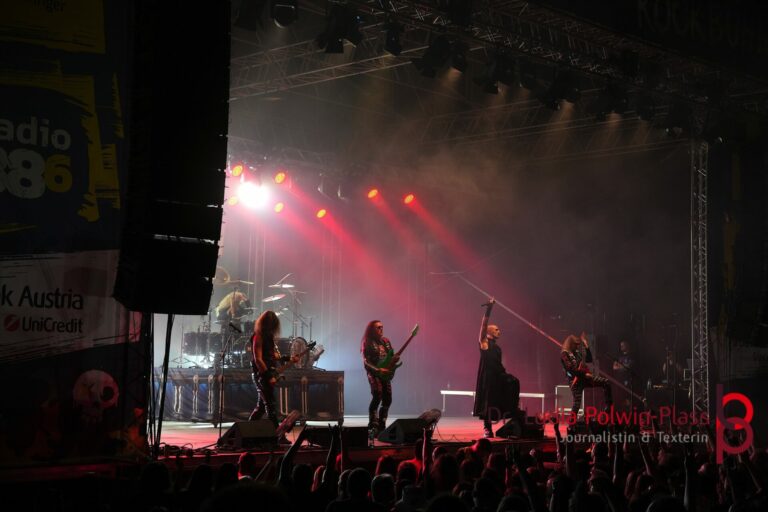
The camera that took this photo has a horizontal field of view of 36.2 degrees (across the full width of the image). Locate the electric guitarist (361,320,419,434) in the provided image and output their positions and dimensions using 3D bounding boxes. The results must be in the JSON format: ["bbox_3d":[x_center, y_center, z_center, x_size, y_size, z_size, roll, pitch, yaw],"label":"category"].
[{"bbox_3d":[0.067,1.827,17.500,0.780,1.740,0.620,5,-6,-43],"label":"electric guitarist"}]

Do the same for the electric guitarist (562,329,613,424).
[{"bbox_3d":[3.504,2.146,20.300,0.820,1.720,0.620,-1,-5,30],"label":"electric guitarist"}]

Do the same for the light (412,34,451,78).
[{"bbox_3d":[0.729,-3.061,18.000,0.500,0.600,0.420,5,-5,-41],"label":"light"}]

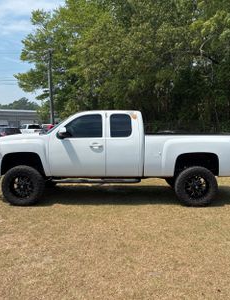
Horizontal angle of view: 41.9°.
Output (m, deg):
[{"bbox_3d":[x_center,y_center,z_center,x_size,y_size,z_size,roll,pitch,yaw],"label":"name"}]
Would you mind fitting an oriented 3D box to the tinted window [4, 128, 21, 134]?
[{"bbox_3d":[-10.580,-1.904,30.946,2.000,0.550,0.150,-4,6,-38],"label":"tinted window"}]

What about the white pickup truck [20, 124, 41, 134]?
[{"bbox_3d":[-10.200,-2.165,36.944,2.000,1.900,5.600,4,6,41],"label":"white pickup truck"}]

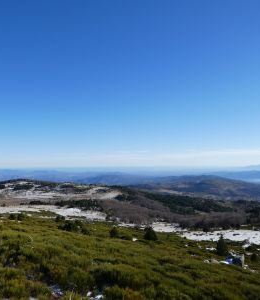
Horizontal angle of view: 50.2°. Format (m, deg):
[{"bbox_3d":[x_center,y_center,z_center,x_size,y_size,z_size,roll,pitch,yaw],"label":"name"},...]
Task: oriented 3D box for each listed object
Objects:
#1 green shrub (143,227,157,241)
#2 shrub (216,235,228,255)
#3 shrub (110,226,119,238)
[{"bbox_3d":[2.885,12.081,40.000,1.840,1.950,1.750,0,-3,0],"label":"green shrub"},{"bbox_3d":[10.996,11.383,33.000,1.310,2.530,1.240,0,-3,0],"label":"shrub"},{"bbox_3d":[-2.236,11.937,40.000,1.130,1.660,1.070,0,-3,0],"label":"shrub"}]

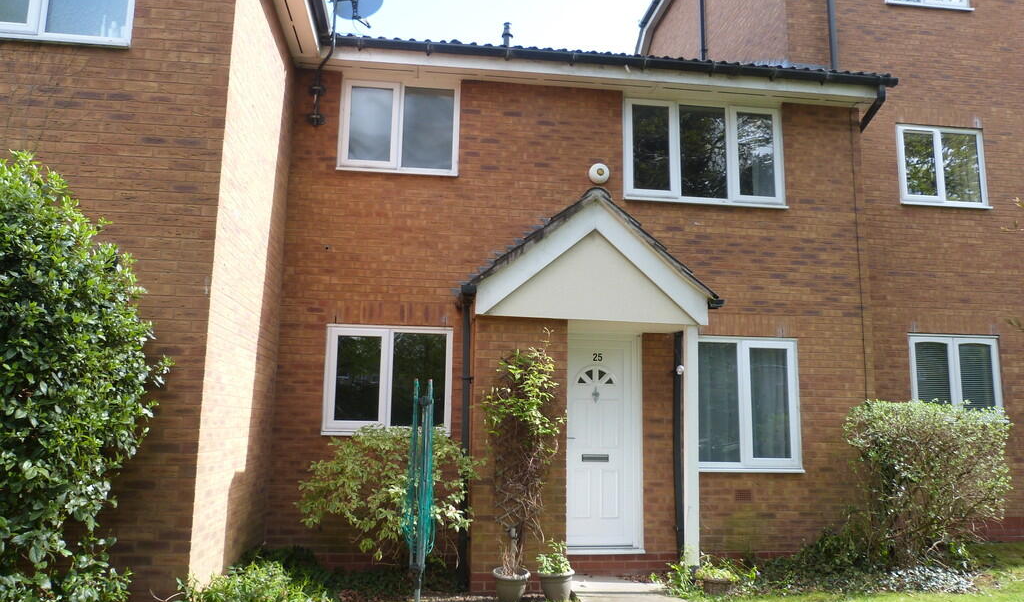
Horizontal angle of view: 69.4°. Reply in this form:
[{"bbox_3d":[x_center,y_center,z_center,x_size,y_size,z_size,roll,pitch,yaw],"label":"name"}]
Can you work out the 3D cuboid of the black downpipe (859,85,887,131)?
[{"bbox_3d":[3.865,-2.048,7.946,0.090,0.420,0.450,2,-9,-7],"label":"black downpipe"}]

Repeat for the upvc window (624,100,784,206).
[{"bbox_3d":[2.030,-1.539,7.801,1.780,1.100,0.110,2,-9,-7],"label":"upvc window"}]

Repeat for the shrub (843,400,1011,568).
[{"bbox_3d":[3.963,1.766,7.048,1.500,1.543,1.100,2,-9,-7],"label":"shrub"}]

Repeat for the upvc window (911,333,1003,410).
[{"bbox_3d":[5.449,0.944,9.034,1.206,1.037,0.120,2,-9,-7],"label":"upvc window"}]

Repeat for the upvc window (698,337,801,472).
[{"bbox_3d":[2.323,1.032,7.414,1.200,1.345,0.120,2,-9,-7],"label":"upvc window"}]

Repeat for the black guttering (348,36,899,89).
[{"bbox_3d":[1.148,-2.379,7.466,5.920,0.115,0.125,2,-9,-7],"label":"black guttering"}]

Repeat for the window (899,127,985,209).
[{"bbox_3d":[5.369,-1.660,9.230,1.180,1.040,0.110,2,-9,-7],"label":"window"}]

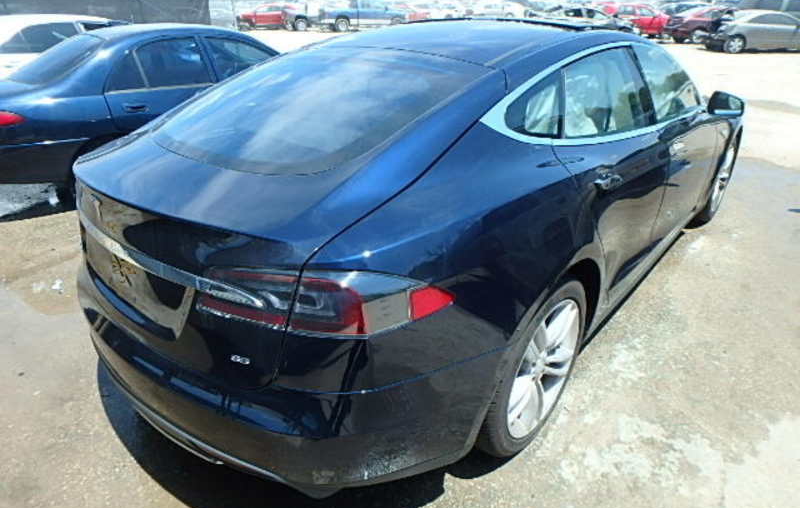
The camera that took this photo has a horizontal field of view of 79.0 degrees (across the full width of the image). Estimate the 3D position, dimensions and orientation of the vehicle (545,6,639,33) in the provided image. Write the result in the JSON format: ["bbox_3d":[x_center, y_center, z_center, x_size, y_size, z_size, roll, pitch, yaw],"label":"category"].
[{"bbox_3d":[10.586,-12.714,26.816,4.700,1.460,1.800,9,28,16],"label":"vehicle"}]

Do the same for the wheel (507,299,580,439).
[{"bbox_3d":[0.455,0.381,1.772,0.200,0.520,0.520,23,34,36],"label":"wheel"}]

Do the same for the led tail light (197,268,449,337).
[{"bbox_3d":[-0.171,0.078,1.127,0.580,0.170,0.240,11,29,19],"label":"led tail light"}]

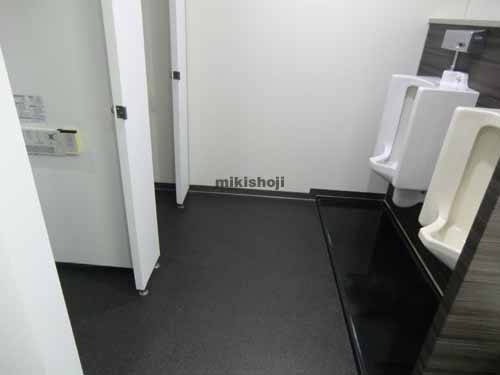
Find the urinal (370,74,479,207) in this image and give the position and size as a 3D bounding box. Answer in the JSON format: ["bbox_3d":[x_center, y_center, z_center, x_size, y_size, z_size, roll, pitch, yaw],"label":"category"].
[{"bbox_3d":[0.868,-0.227,1.948,0.347,0.720,0.405,5,27,1],"label":"urinal"}]

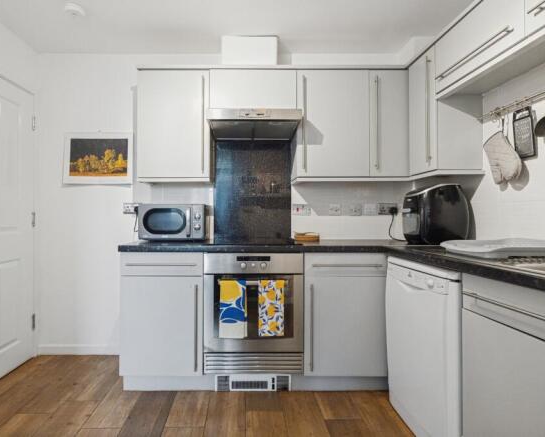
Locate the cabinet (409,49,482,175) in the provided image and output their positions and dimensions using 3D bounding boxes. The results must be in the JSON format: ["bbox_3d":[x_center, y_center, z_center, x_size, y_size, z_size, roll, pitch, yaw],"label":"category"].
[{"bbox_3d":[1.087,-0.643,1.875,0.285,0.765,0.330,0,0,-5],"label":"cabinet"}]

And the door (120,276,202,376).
[{"bbox_3d":[-0.657,0.643,1.731,0.490,0.587,0.022,0,0,0],"label":"door"}]

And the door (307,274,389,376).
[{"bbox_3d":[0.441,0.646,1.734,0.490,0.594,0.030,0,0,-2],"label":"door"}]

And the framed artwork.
[{"bbox_3d":[-1.346,-0.464,2.250,0.542,0.400,0.020,0,0,0],"label":"framed artwork"}]

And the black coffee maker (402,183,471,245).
[{"bbox_3d":[1.050,-0.027,1.870,0.345,0.372,0.300,0,0,-8],"label":"black coffee maker"}]

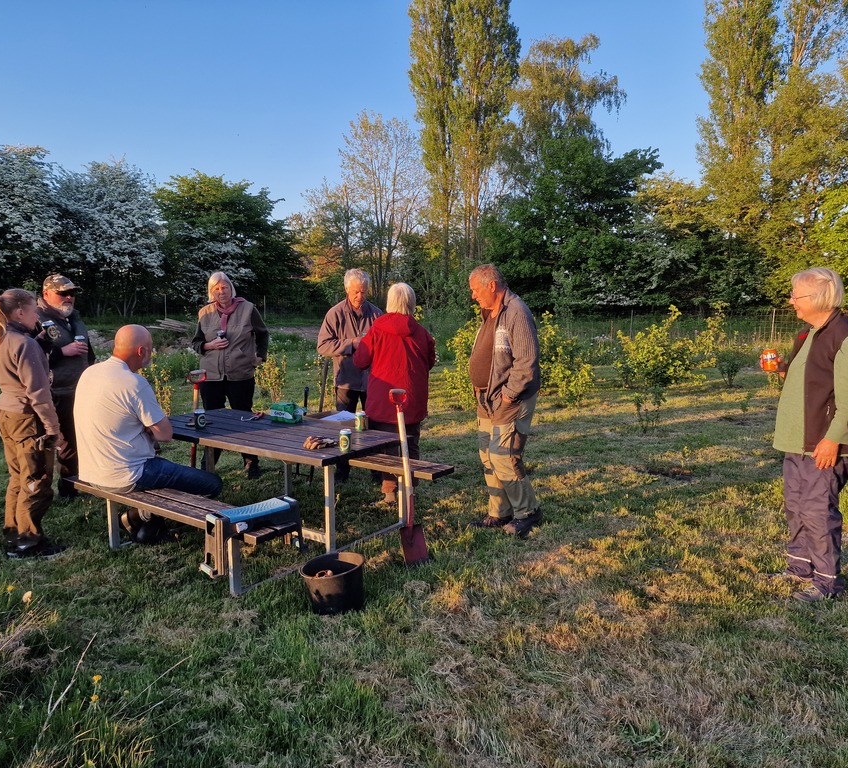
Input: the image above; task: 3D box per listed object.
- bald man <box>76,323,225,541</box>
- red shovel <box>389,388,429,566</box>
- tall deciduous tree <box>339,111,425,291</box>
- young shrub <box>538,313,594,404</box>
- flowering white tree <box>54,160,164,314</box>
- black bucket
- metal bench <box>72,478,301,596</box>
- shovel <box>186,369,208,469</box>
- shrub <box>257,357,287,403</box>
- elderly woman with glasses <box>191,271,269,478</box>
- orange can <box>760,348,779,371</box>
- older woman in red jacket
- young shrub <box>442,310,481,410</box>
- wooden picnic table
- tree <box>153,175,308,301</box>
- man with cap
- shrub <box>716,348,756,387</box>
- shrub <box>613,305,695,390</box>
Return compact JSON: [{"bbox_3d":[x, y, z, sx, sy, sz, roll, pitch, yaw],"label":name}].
[{"bbox_3d":[-1.670,0.350,4.290,0.620,1.380,0.740,6,9,43],"label":"bald man"},{"bbox_3d":[-0.099,0.569,4.123,0.180,1.070,0.100,-3,-6,-41],"label":"red shovel"},{"bbox_3d":[-2.498,-10.065,40.020,5.100,11.423,4.900,-1,8,0],"label":"tall deciduous tree"},{"bbox_3d":[1.951,-0.368,9.587,0.920,1.301,0.880,-1,8,0],"label":"young shrub"},{"bbox_3d":[-15.915,-7.207,34.331,5.400,7.773,5.200,-1,8,0],"label":"flowering white tree"},{"bbox_3d":[-0.480,1.010,3.524,0.316,0.290,0.316,-5,8,1],"label":"black bucket"},{"bbox_3d":[-1.512,0.885,4.022,1.936,0.426,0.265,5,9,36],"label":"metal bench"},{"bbox_3d":[-1.694,0.426,5.082,0.180,1.090,0.100,0,10,-19],"label":"shovel"},{"bbox_3d":[-2.277,-0.031,10.184,0.460,0.780,0.460,0,7,0],"label":"shrub"},{"bbox_3d":[-1.634,-0.069,5.719,0.600,1.730,0.400,-3,8,-20],"label":"elderly woman with glasses"},{"bbox_3d":[1.872,-0.127,3.680,0.066,0.117,0.066,0,7,0],"label":"orange can"},{"bbox_3d":[-0.215,0.086,5.296,0.600,1.670,0.450,-1,7,-10],"label":"older woman in red jacket"},{"bbox_3d":[0.682,-0.345,9.185,0.920,1.369,0.850,-1,8,0],"label":"young shrub"},{"bbox_3d":[-1.061,0.662,4.569,1.843,0.716,0.758,5,9,36],"label":"wooden picnic table"},{"bbox_3d":[-9.823,-6.972,34.369,7.200,7.095,6.600,-1,8,0],"label":"tree"},{"bbox_3d":[-2.797,0.024,5.296,0.460,1.723,0.580,6,10,42],"label":"man with cap"},{"bbox_3d":[5.661,-0.255,12.339,0.620,0.700,0.600,0,7,0],"label":"shrub"},{"bbox_3d":[4.161,-0.595,12.150,1.400,1.450,1.300,0,7,0],"label":"shrub"}]

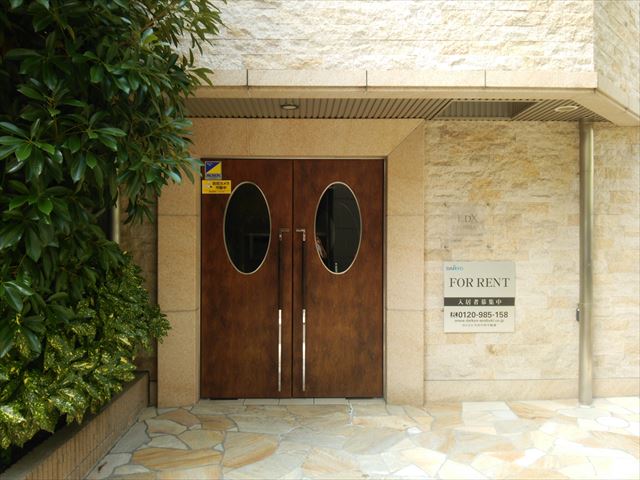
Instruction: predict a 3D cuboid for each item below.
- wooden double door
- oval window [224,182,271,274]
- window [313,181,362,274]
[{"bbox_3d":[-0.264,0.365,5.220,1.718,2.258,0.100,0,0,-2],"label":"wooden double door"},{"bbox_3d":[-0.678,-0.108,5.219,0.443,0.869,0.050,0,0,-2],"label":"oval window"},{"bbox_3d":[0.172,-0.109,5.246,0.445,0.873,0.050,0,0,-2],"label":"window"}]

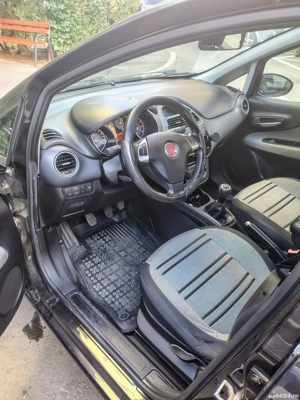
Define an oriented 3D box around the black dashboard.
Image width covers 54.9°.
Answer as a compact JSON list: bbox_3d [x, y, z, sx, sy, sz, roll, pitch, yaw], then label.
[{"bbox_3d":[0.033,-0.382,1.486,1.370,0.420,0.490,-27,44,-36],"label":"black dashboard"}]

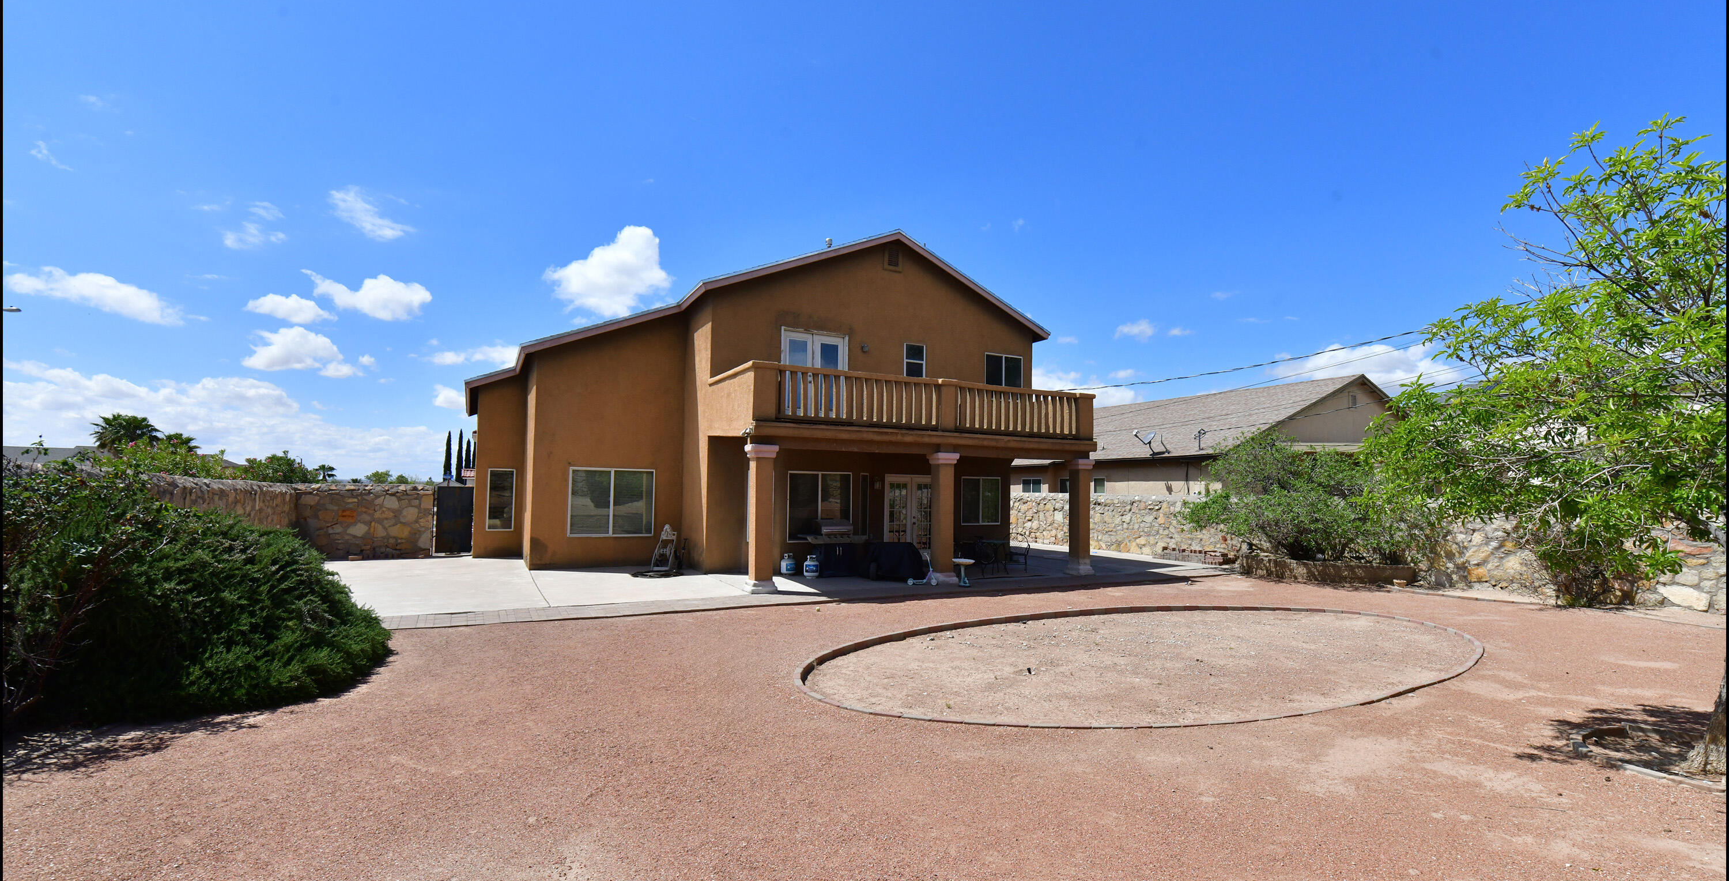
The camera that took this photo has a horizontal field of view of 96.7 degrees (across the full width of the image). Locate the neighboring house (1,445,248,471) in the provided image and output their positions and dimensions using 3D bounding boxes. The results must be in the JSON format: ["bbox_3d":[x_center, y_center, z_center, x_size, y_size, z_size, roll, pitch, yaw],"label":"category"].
[{"bbox_3d":[-45.981,2.700,45.439,15.000,4.600,11.000,3,-5,-29],"label":"neighboring house"}]

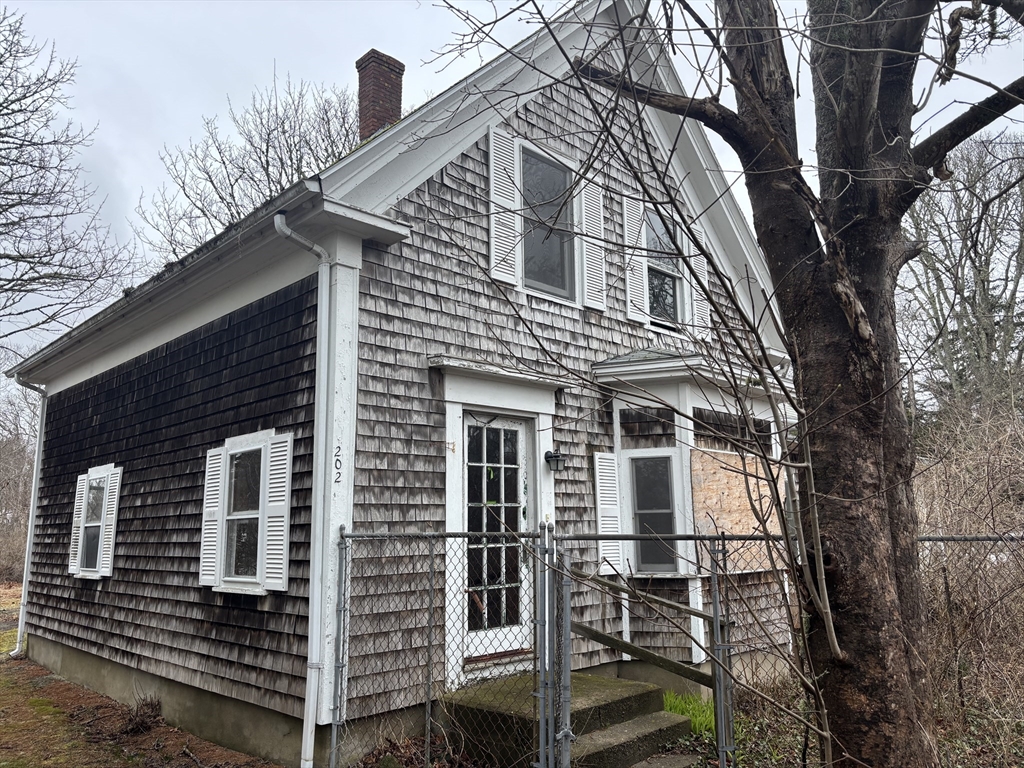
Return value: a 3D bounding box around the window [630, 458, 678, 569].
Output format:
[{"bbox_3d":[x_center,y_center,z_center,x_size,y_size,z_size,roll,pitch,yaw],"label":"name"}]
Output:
[{"bbox_3d":[1.405,1.283,7.591,0.401,1.120,0.090,-4,-11,17],"label":"window"}]

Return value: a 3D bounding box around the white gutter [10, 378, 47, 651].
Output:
[{"bbox_3d":[-6.785,1.773,10.570,0.400,3.830,0.090,10,-15,-44],"label":"white gutter"}]

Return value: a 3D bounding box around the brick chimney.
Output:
[{"bbox_3d":[-2.060,-4.412,12.065,0.630,1.350,0.455,10,-15,-44],"label":"brick chimney"}]

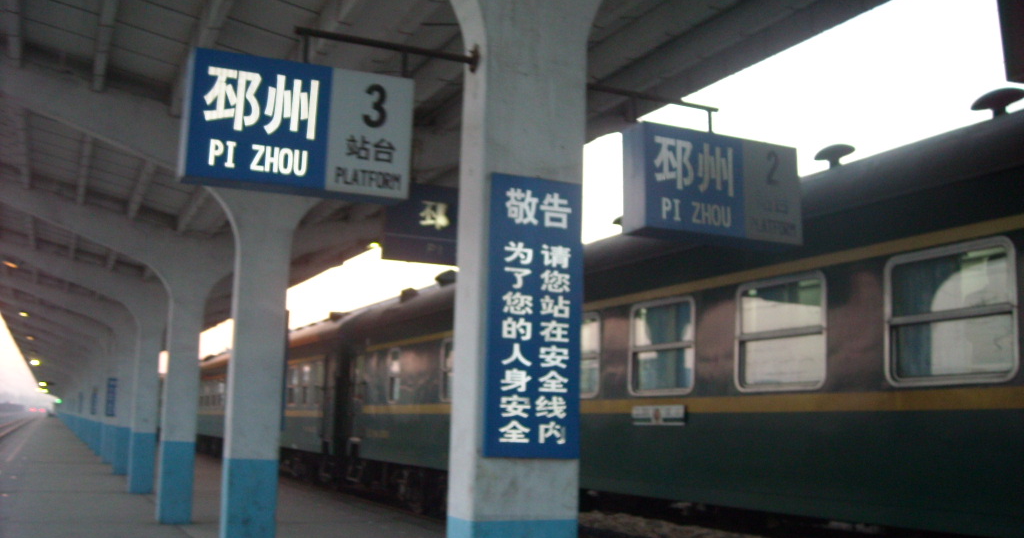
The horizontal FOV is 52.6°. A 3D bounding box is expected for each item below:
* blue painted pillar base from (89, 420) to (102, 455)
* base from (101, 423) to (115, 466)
[{"bbox_3d":[-14.442,6.028,36.521,0.470,1.183,0.277,5,-9,-24],"label":"blue painted pillar base"},{"bbox_3d":[-12.043,5.291,31.131,0.470,1.183,0.277,5,-9,-24],"label":"base"}]

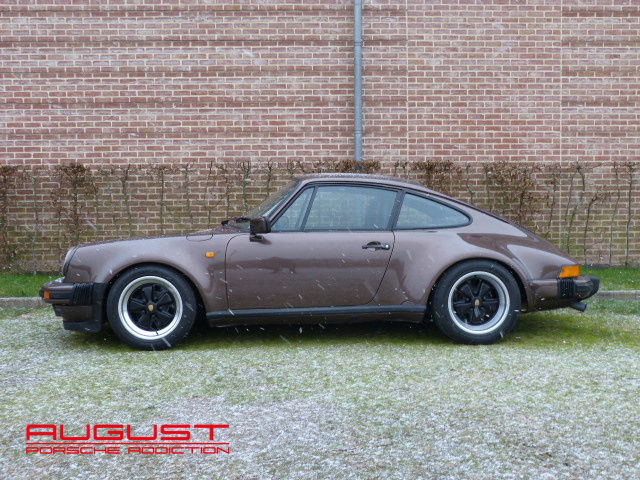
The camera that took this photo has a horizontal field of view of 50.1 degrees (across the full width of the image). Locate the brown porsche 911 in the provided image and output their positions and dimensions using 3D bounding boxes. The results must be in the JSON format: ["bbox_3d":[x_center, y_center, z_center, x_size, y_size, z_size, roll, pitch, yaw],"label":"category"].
[{"bbox_3d":[-0.045,0.084,5.538,4.290,1.265,1.780,-1,3,-4],"label":"brown porsche 911"}]

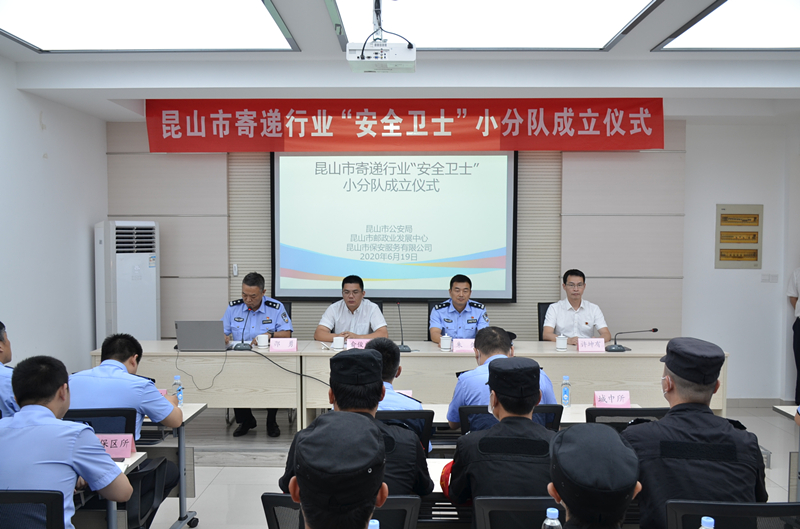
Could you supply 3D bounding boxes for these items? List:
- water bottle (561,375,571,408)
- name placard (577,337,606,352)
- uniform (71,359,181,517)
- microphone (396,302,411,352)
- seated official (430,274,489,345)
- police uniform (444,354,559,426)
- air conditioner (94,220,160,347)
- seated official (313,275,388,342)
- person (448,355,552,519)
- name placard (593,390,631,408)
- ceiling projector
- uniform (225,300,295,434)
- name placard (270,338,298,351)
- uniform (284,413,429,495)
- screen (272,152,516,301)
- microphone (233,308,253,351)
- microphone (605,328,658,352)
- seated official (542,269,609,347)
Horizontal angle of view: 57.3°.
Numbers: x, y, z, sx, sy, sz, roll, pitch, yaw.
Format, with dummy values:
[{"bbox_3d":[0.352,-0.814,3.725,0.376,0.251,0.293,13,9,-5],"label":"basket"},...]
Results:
[{"bbox_3d":[1.025,0.783,4.550,0.060,0.192,0.060,0,2,1],"label":"water bottle"},{"bbox_3d":[1.526,0.635,5.851,0.210,0.100,0.065,0,2,1],"label":"name placard"},{"bbox_3d":[-1.523,0.985,4.093,0.560,0.960,0.600,0,2,4],"label":"uniform"},{"bbox_3d":[0.035,0.479,5.656,0.115,0.372,0.170,0,2,1],"label":"microphone"},{"bbox_3d":[0.518,0.736,6.291,0.530,1.277,0.780,0,2,1],"label":"seated official"},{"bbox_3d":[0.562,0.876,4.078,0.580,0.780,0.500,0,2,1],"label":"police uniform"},{"bbox_3d":[-2.512,0.507,6.798,0.500,1.800,0.340,-2,3,-38],"label":"air conditioner"},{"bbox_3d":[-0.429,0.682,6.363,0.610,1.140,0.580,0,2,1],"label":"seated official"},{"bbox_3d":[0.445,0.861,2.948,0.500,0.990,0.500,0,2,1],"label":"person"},{"bbox_3d":[1.282,0.811,4.403,0.210,0.100,0.080,0,2,1],"label":"name placard"},{"bbox_3d":[-0.089,-1.063,3.786,0.350,0.088,0.270,0,2,1],"label":"ceiling projector"},{"bbox_3d":[-1.246,0.802,6.286,0.590,1.037,0.680,0,2,3],"label":"uniform"},{"bbox_3d":[-0.927,0.635,5.876,0.210,0.100,0.065,0,2,1],"label":"name placard"},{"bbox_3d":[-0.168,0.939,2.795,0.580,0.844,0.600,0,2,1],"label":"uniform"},{"bbox_3d":[-0.050,-0.441,7.270,2.450,1.652,0.060,0,2,1],"label":"screen"},{"bbox_3d":[-1.227,0.497,5.722,0.145,0.324,0.190,0,2,6],"label":"microphone"},{"bbox_3d":[1.798,0.582,5.668,0.407,0.174,0.150,0,2,-5],"label":"microphone"},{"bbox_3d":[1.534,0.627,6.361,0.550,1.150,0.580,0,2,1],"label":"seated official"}]

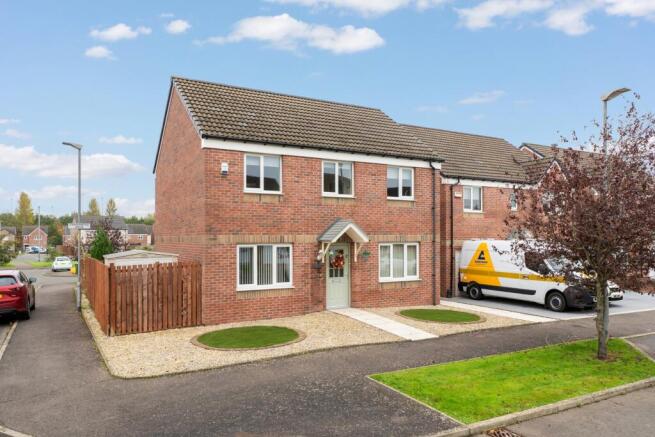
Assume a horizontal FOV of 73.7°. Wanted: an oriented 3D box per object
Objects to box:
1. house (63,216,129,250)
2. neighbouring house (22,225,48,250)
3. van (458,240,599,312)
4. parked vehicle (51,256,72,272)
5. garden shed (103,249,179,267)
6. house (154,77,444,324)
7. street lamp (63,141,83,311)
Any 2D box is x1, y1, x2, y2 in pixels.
[{"bbox_3d":[-49.382,3.372,95.000,10.000,7.800,8.300,1,-2,-33],"label":"house"},{"bbox_3d":[-87.593,5.850,131.000,7.200,7.500,8.300,1,-2,-32],"label":"neighbouring house"},{"bbox_3d":[8.048,2.166,17.636,2.080,2.460,5.500,1,-2,-30],"label":"van"},{"bbox_3d":[-25.717,4.456,42.300,1.720,1.470,3.950,1,-2,-30],"label":"parked vehicle"},{"bbox_3d":[-6.076,2.005,14.130,2.100,2.000,1.750,1,-2,-30],"label":"garden shed"},{"bbox_3d":[-1.578,-0.924,17.423,8.700,8.000,8.000,1,-2,-30],"label":"house"},{"bbox_3d":[-8.528,0.270,14.682,0.650,5.680,0.200,1,-2,-30],"label":"street lamp"}]

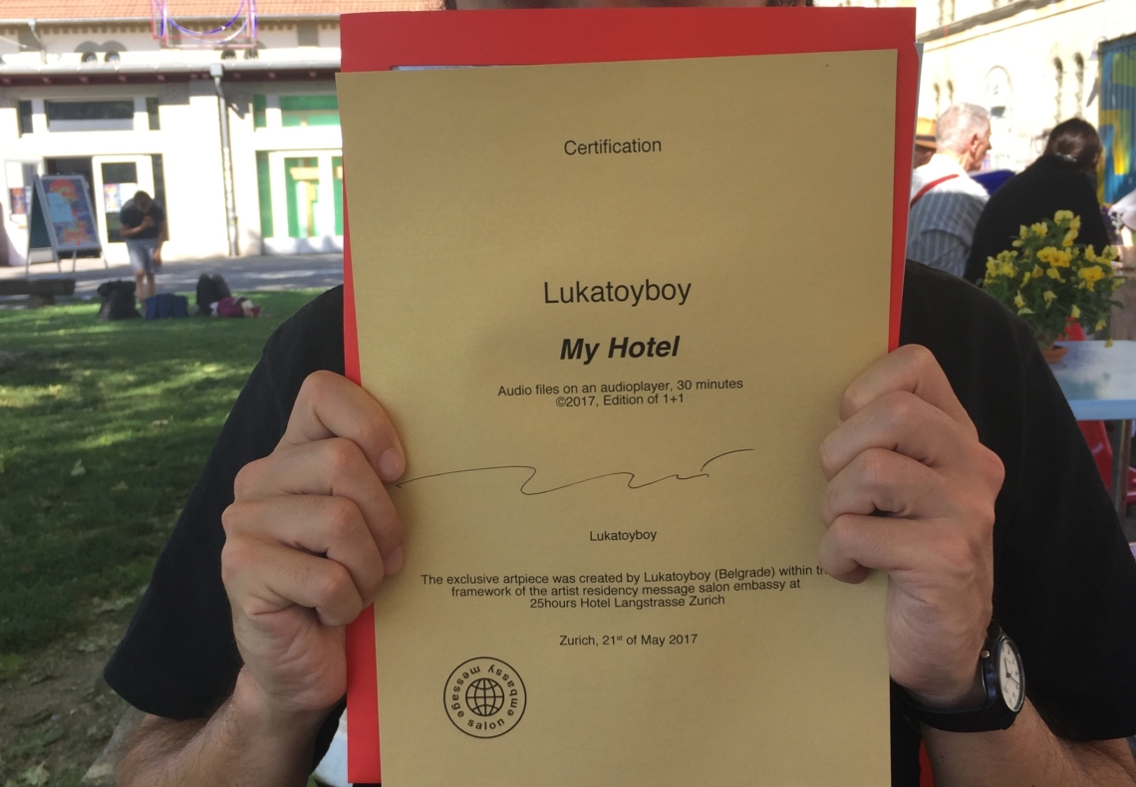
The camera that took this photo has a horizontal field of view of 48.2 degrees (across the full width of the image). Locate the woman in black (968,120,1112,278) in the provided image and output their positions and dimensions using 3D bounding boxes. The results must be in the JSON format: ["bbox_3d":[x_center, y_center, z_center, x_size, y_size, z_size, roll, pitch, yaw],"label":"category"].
[{"bbox_3d":[1.538,-0.319,4.162,0.480,1.150,0.750,2,12,24],"label":"woman in black"}]

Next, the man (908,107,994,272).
[{"bbox_3d":[1.382,-0.432,4.668,0.500,1.240,0.750,3,12,27],"label":"man"}]

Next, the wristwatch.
[{"bbox_3d":[0.162,0.122,0.536,0.053,0.057,0.036,-16,-36,32],"label":"wristwatch"}]

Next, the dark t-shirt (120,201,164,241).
[{"bbox_3d":[-4.694,-1.913,14.000,0.500,0.450,0.360,-4,11,-9],"label":"dark t-shirt"}]

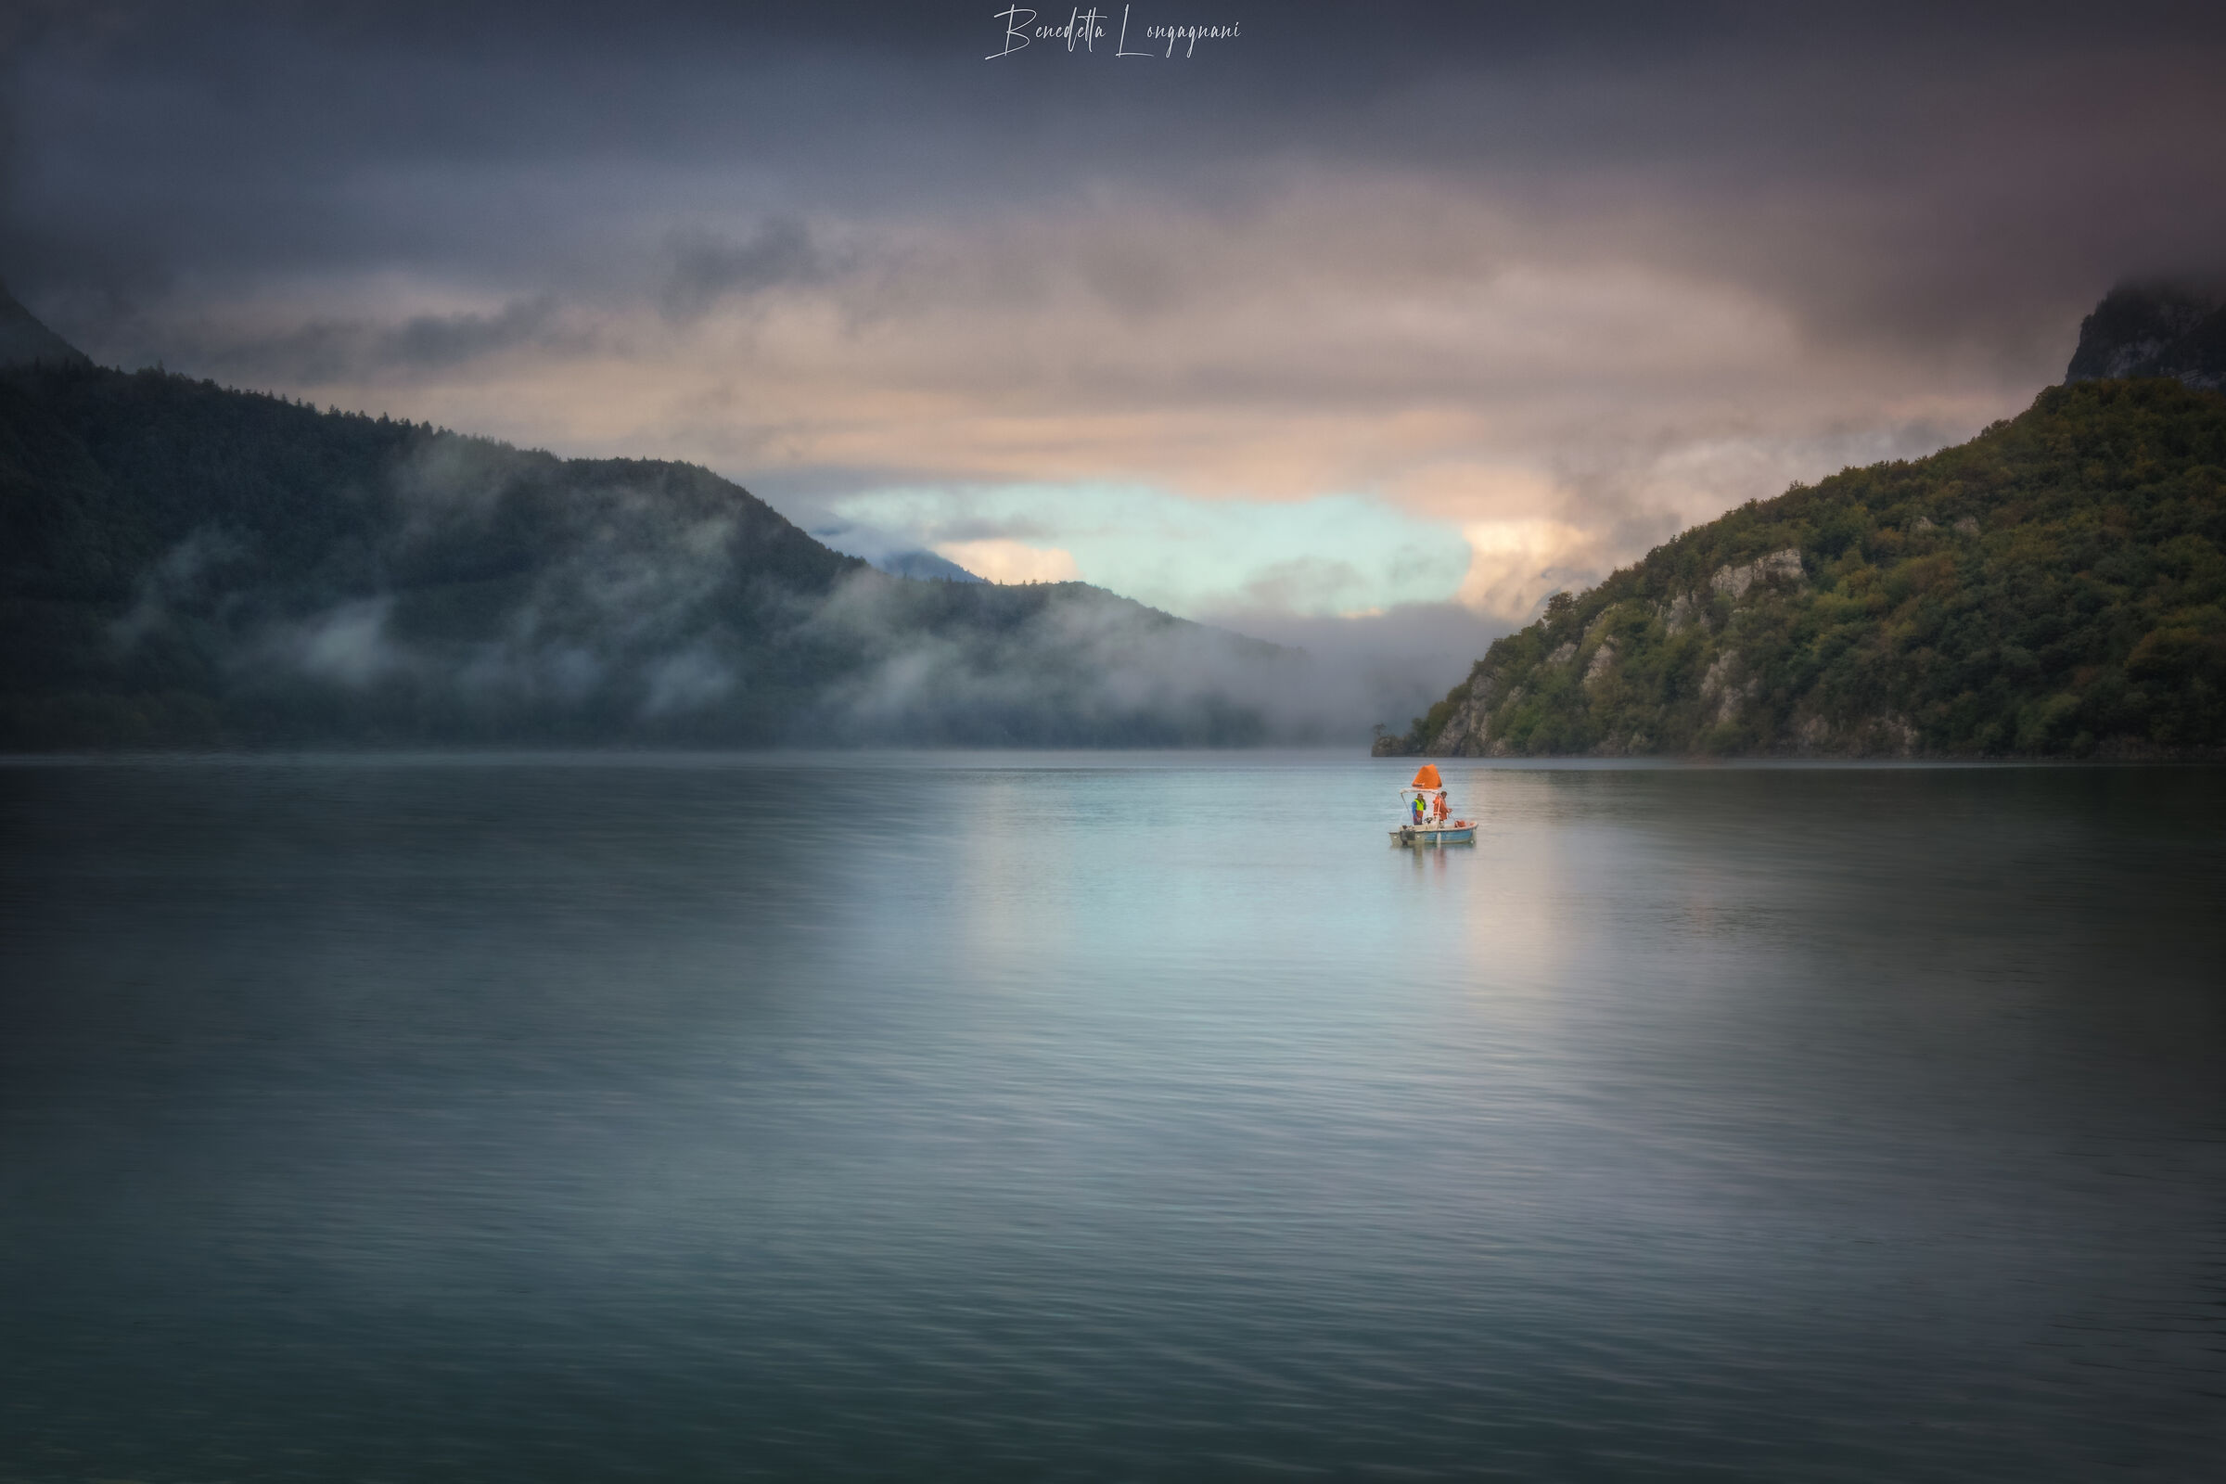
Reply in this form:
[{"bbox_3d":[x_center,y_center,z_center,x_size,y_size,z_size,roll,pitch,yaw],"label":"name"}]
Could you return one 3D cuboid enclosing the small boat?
[{"bbox_3d":[11.400,2.190,135.000,1.700,2.850,4.200,0,0,42],"label":"small boat"}]

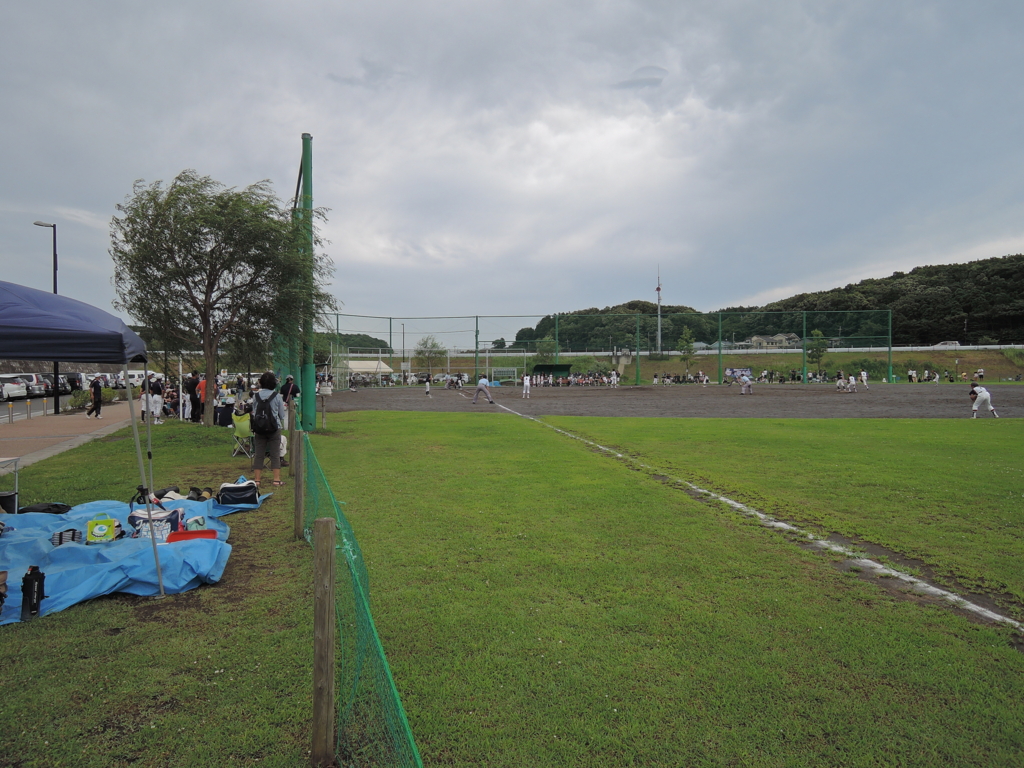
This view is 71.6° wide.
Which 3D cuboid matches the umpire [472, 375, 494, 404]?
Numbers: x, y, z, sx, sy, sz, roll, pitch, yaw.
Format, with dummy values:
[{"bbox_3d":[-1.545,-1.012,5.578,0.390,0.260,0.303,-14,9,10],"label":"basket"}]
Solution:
[{"bbox_3d":[-1.439,0.283,36.500,1.050,1.470,0.750,0,1,3],"label":"umpire"}]

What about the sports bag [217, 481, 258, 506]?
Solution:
[{"bbox_3d":[-3.330,1.329,8.660,0.480,0.260,0.230,0,1,0],"label":"sports bag"}]

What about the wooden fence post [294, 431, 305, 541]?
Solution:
[{"bbox_3d":[-2.053,0.971,6.860,0.088,1.035,0.088,0,1,0],"label":"wooden fence post"}]

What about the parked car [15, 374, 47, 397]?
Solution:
[{"bbox_3d":[-36.000,0.160,50.500,4.500,1.740,1.720,0,1,-16],"label":"parked car"}]

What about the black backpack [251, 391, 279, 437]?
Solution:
[{"bbox_3d":[-3.451,0.426,9.920,0.360,0.550,0.220,0,1,-1],"label":"black backpack"}]

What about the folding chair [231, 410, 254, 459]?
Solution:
[{"bbox_3d":[-5.048,0.970,13.500,0.500,0.860,0.500,0,1,21],"label":"folding chair"}]

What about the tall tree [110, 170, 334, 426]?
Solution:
[{"bbox_3d":[-8.889,-2.625,21.800,6.700,7.700,6.400,0,1,0],"label":"tall tree"}]

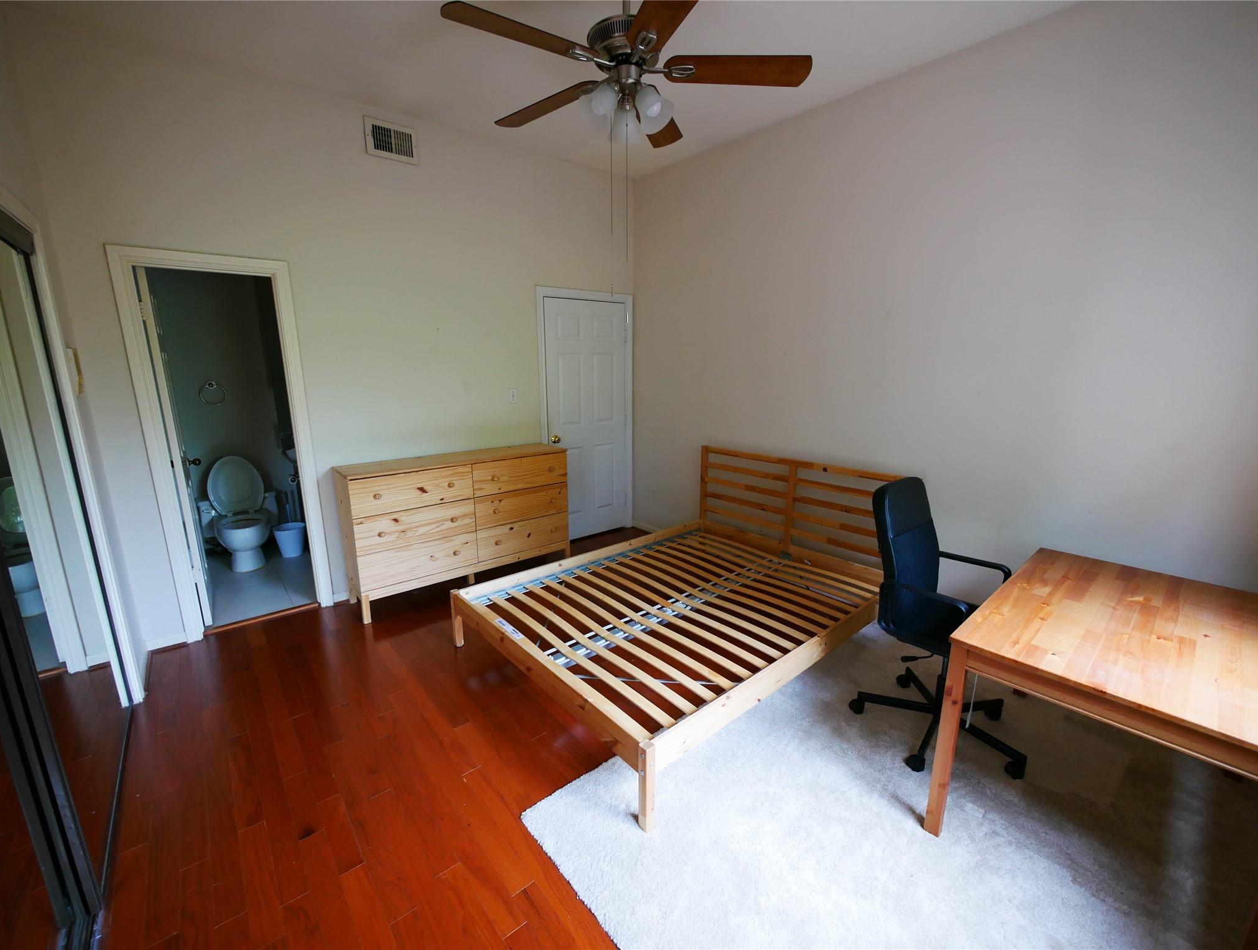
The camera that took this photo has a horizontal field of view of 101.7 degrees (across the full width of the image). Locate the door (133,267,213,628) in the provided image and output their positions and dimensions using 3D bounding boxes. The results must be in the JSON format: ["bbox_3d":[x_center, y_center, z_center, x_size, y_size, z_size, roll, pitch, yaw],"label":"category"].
[{"bbox_3d":[-2.742,-0.129,3.128,0.037,2.040,0.610,-10,16,-37],"label":"door"}]

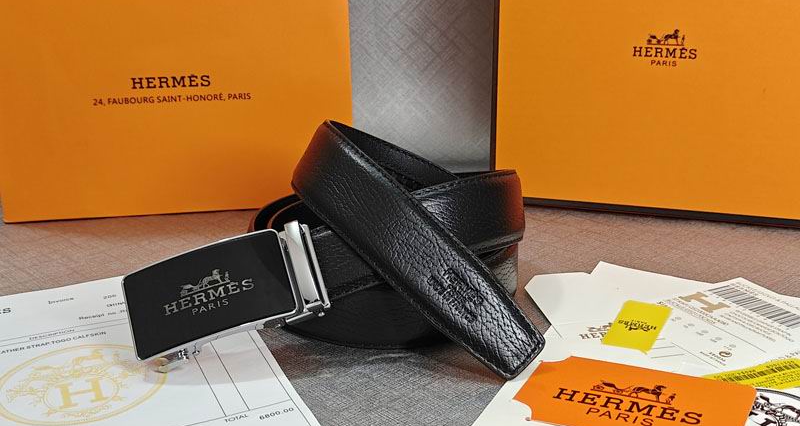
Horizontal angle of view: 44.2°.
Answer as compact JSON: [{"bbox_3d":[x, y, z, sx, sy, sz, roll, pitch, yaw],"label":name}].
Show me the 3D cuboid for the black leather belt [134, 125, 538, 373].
[{"bbox_3d":[-0.031,0.005,0.457,0.182,0.087,0.156,-3,21,-7],"label":"black leather belt"}]

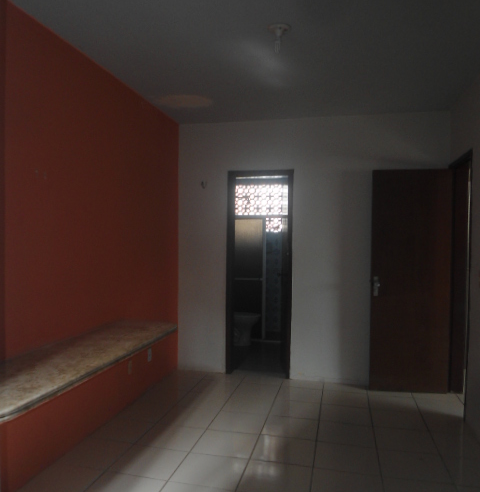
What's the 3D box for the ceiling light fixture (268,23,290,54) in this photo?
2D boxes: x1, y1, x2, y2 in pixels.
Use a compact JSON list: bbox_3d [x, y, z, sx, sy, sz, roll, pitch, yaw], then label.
[{"bbox_3d":[0.222,-1.186,2.775,0.134,0.154,0.134,1,1,12],"label":"ceiling light fixture"}]

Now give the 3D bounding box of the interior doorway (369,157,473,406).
[{"bbox_3d":[1.626,0.322,4.305,0.844,2.160,0.781,1,1,12],"label":"interior doorway"}]

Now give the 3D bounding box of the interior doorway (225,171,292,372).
[{"bbox_3d":[0.215,0.288,5.036,0.675,2.145,0.140,1,1,12],"label":"interior doorway"}]

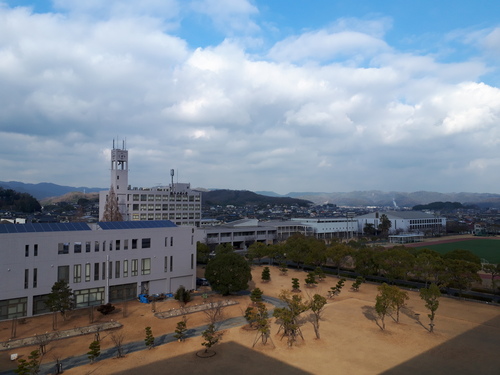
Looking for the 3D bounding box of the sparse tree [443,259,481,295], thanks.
[{"bbox_3d":[41.810,17.440,76.890,7.480,6.440,7.480,0,-3,0],"label":"sparse tree"}]

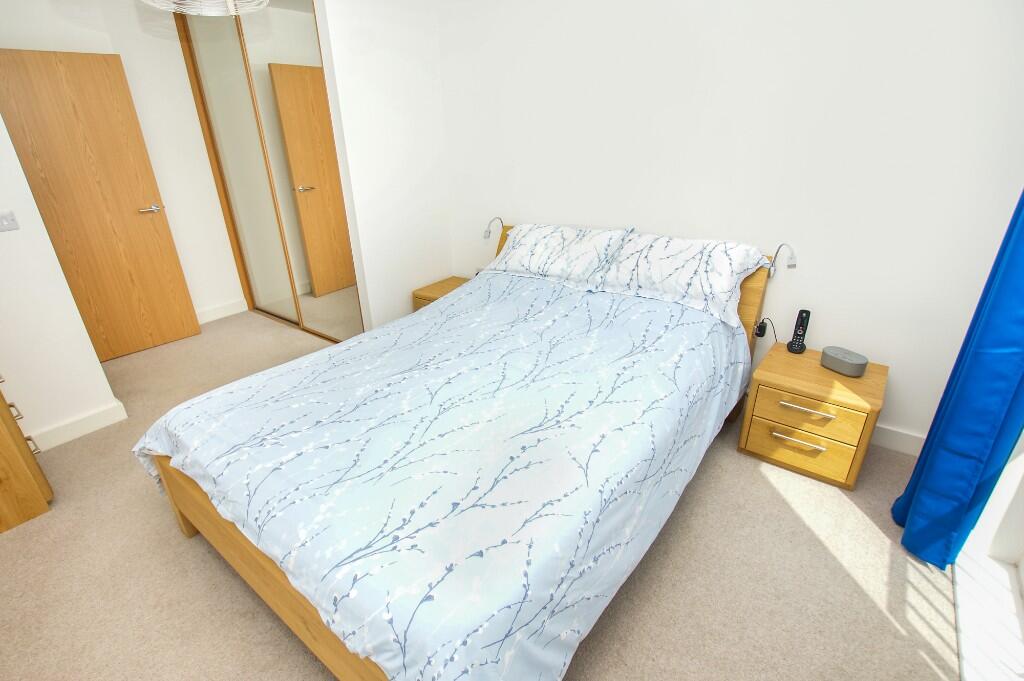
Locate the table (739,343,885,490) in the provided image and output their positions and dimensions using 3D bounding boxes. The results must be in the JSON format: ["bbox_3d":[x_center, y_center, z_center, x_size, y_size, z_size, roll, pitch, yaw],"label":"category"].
[{"bbox_3d":[1.452,0.334,2.071,0.465,0.414,0.482,18,29,38],"label":"table"}]

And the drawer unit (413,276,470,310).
[{"bbox_3d":[-0.461,-0.234,3.528,0.470,0.420,0.490,15,28,34],"label":"drawer unit"}]

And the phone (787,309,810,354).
[{"bbox_3d":[1.466,-0.041,2.173,0.080,0.192,0.085,15,28,34],"label":"phone"}]

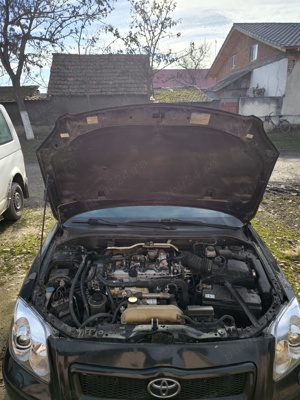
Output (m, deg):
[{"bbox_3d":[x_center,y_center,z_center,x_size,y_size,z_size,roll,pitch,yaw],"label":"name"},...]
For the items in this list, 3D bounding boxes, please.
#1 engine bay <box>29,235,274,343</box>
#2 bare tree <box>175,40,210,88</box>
[{"bbox_3d":[0.030,0.522,1.508,1.150,0.420,0.720,0,17,-1],"label":"engine bay"},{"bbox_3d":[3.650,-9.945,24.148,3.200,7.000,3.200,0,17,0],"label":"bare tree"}]

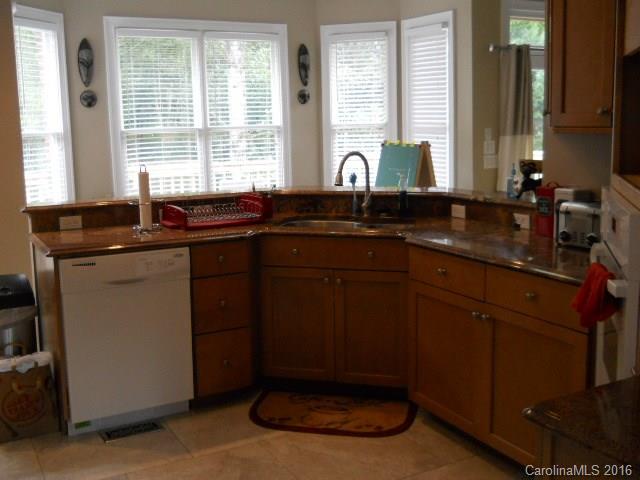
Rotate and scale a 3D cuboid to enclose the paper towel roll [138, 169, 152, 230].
[{"bbox_3d":[-0.886,-0.206,3.466,0.064,0.310,0.064,0,9,0],"label":"paper towel roll"}]

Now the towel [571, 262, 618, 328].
[{"bbox_3d":[0.776,0.157,1.930,0.110,0.180,0.180,2,10,15],"label":"towel"}]

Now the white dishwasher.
[{"bbox_3d":[-1.032,0.442,3.449,0.600,0.865,0.600,-6,11,-30],"label":"white dishwasher"}]

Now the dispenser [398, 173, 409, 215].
[{"bbox_3d":[0.472,-0.240,3.851,0.065,0.245,0.055,2,10,12],"label":"dispenser"}]

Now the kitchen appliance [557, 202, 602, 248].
[{"bbox_3d":[1.225,-0.067,2.967,0.260,0.190,0.235,-8,12,-39],"label":"kitchen appliance"}]

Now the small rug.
[{"bbox_3d":[0.057,0.872,3.446,0.844,0.012,0.475,2,10,12],"label":"small rug"}]

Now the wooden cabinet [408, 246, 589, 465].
[{"bbox_3d":[0.966,0.471,3.064,0.600,0.825,1.000,-6,11,-31],"label":"wooden cabinet"}]

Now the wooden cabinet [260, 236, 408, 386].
[{"bbox_3d":[0.140,0.342,3.853,0.770,0.825,0.600,2,10,12],"label":"wooden cabinet"}]

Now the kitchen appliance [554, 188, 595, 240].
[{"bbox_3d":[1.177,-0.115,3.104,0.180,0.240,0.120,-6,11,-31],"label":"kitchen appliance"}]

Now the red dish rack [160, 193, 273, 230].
[{"bbox_3d":[-0.542,-0.164,3.725,0.520,0.140,0.350,-6,11,-32],"label":"red dish rack"}]

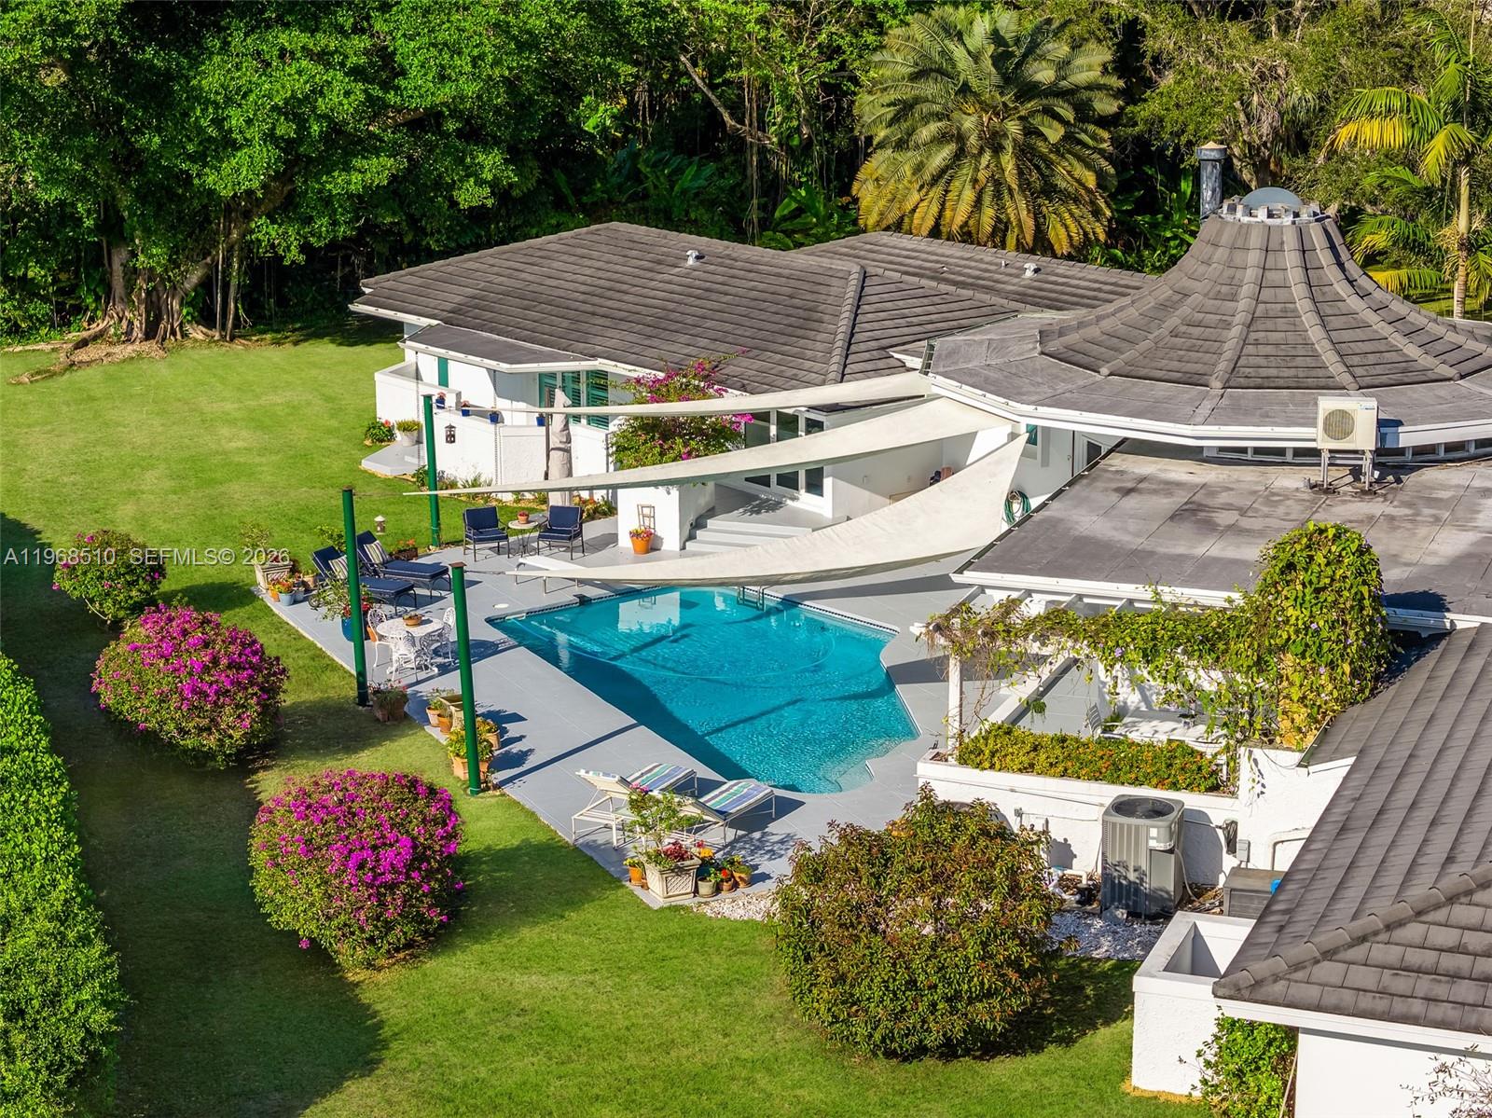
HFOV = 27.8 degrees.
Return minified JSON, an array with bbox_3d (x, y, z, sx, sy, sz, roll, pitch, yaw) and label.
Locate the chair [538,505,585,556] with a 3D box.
[{"bbox_3d":[-3.360,-0.501,54.776,0.710,0.870,0.700,7,16,26],"label":"chair"}]

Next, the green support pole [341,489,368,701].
[{"bbox_3d":[-5.792,0.573,44.684,0.180,3.370,0.180,-2,15,0],"label":"green support pole"}]

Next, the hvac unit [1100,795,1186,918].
[{"bbox_3d":[5.129,3.853,38.732,0.890,1.260,0.870,4,14,17],"label":"hvac unit"}]

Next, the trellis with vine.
[{"bbox_3d":[5.674,1.167,40.601,6.100,3.100,2.200,5,14,19],"label":"trellis with vine"}]

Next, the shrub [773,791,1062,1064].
[{"bbox_3d":[1.890,3.900,33.250,3.150,2.720,3.100,0,14,0],"label":"shrub"}]

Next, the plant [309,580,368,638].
[{"bbox_3d":[-6.663,0.810,49.349,0.920,0.950,0.880,0,14,0],"label":"plant"}]

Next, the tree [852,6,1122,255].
[{"bbox_3d":[5.920,-9.277,74.411,6.600,8.400,6.600,0,14,0],"label":"tree"}]

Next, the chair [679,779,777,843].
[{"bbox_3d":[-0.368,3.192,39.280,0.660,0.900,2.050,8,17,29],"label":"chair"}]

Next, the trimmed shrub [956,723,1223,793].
[{"bbox_3d":[4.682,2.703,40.390,3.550,0.420,0.750,5,14,19],"label":"trimmed shrub"}]

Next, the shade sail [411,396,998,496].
[{"bbox_3d":[0.030,-1.565,48.523,11.500,0.550,2.600,-13,19,-41],"label":"shade sail"}]

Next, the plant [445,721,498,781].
[{"bbox_3d":[-3.870,2.666,42.339,0.680,0.740,0.660,0,14,0],"label":"plant"}]

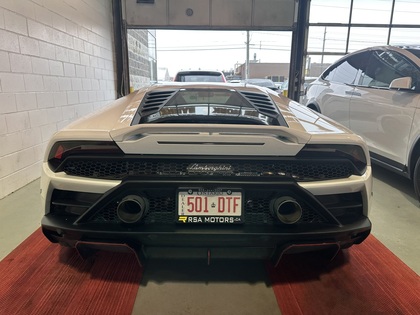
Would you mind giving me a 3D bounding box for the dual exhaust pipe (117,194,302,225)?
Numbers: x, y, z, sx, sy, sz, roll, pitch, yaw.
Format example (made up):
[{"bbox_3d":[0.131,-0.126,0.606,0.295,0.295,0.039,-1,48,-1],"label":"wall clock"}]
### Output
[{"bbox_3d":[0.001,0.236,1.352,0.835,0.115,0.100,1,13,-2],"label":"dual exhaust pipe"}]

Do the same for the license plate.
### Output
[{"bbox_3d":[0.002,0.219,1.328,0.311,0.160,0.020,1,2,-1],"label":"license plate"}]

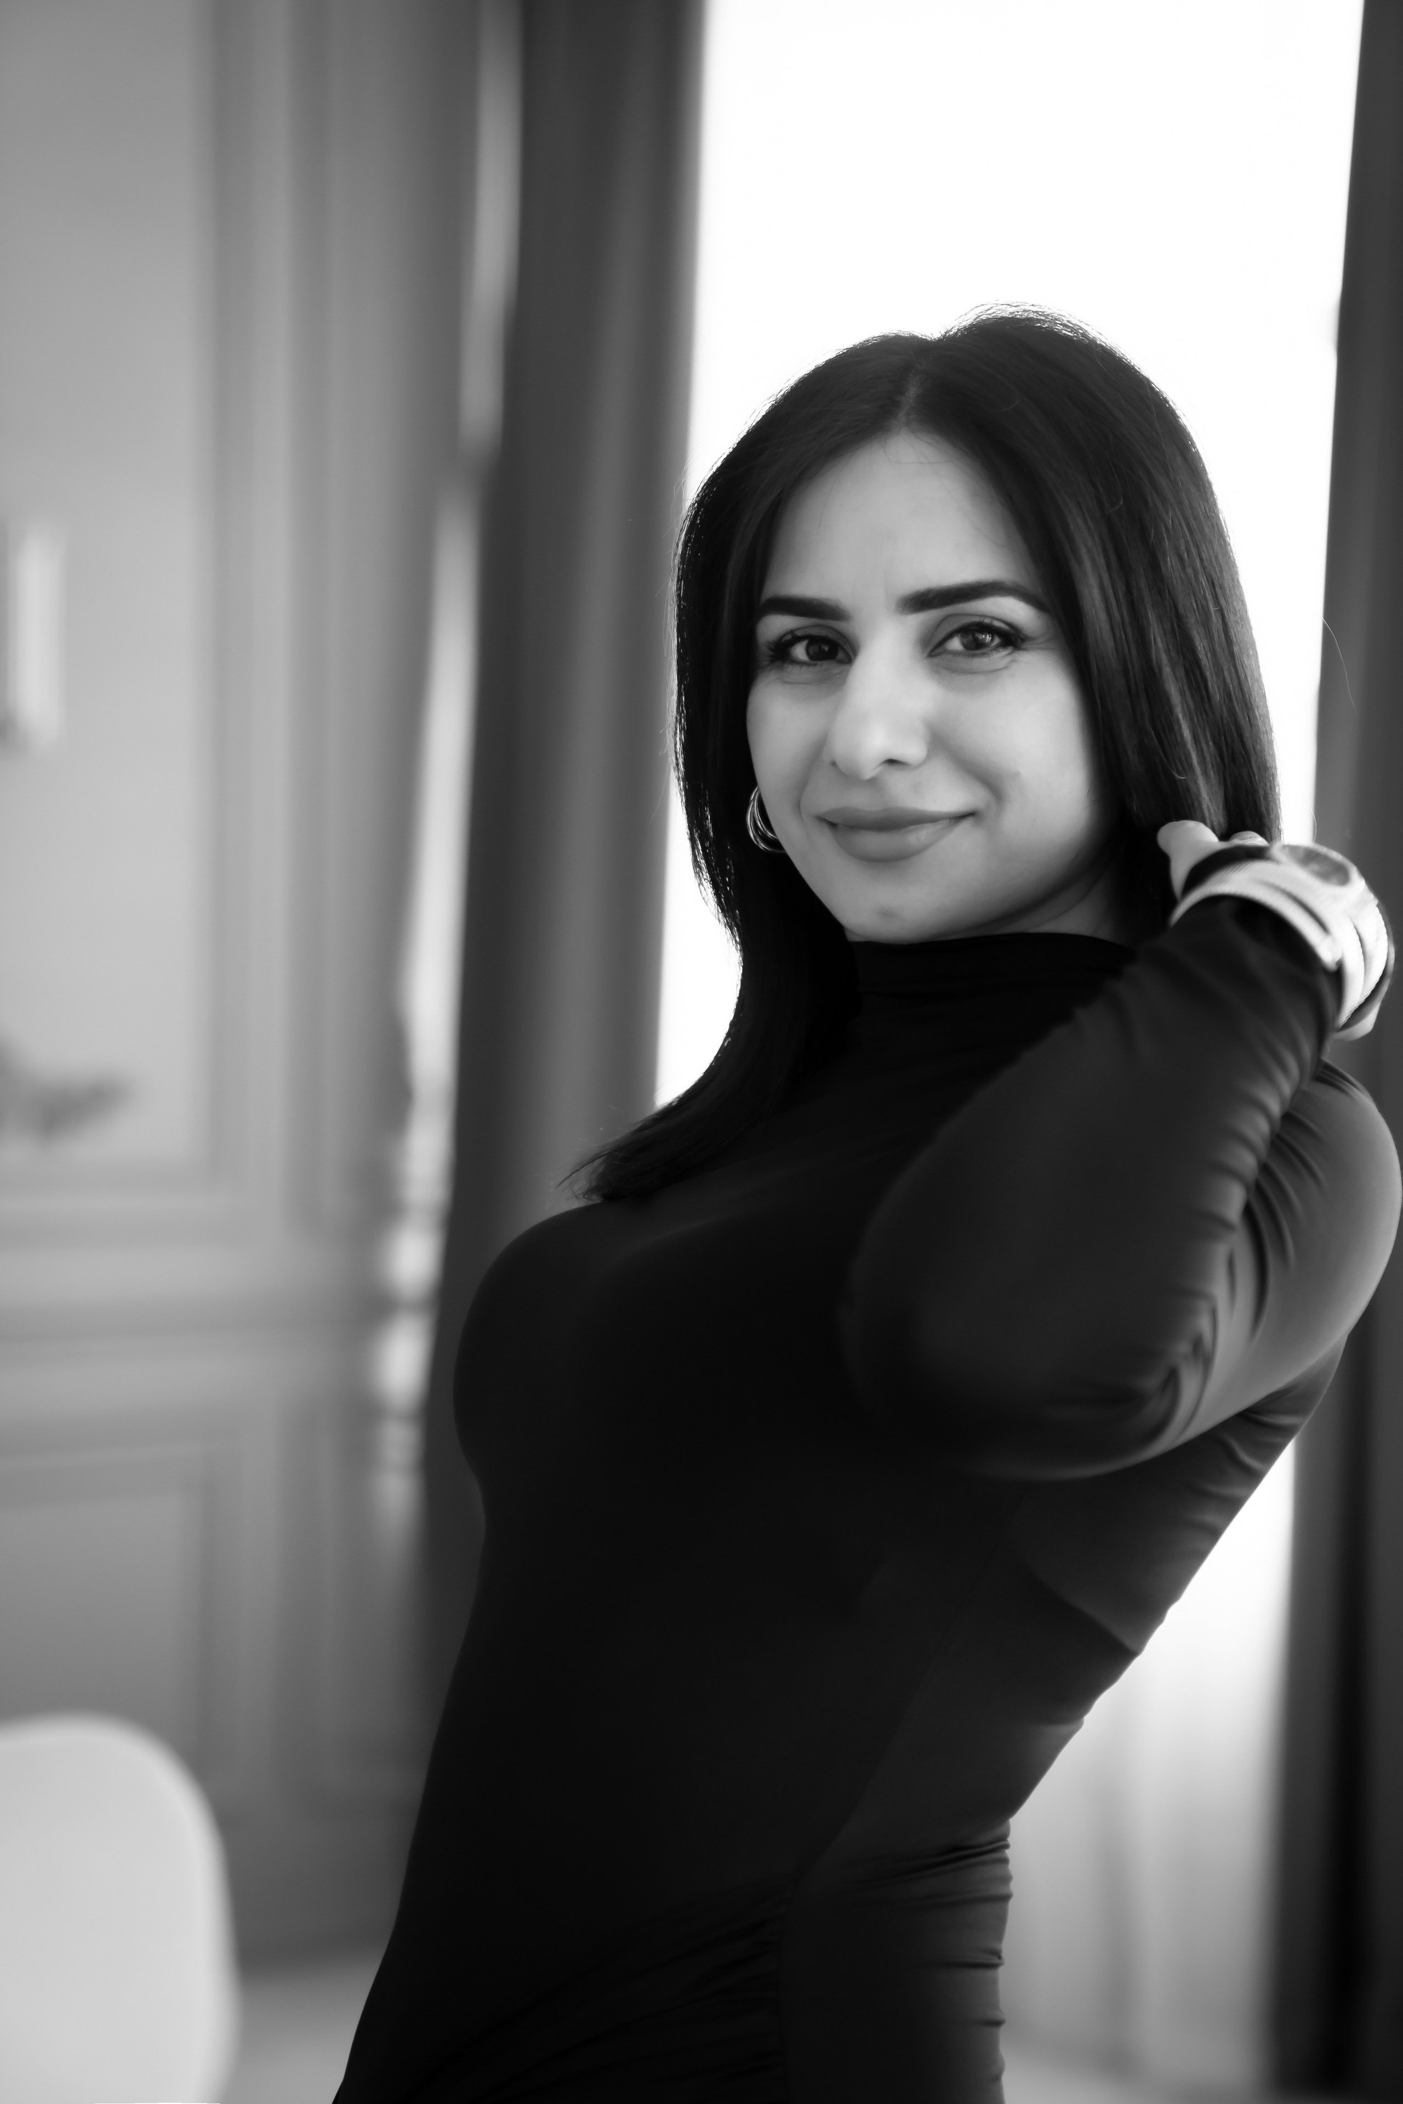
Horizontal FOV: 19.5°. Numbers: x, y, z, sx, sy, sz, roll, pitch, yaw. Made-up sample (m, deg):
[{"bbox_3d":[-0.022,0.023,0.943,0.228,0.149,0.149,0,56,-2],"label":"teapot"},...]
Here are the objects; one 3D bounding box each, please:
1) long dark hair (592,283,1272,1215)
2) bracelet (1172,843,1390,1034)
[{"bbox_3d":[0.095,-0.113,1.550,0.245,0.335,0.220,3,2,19],"label":"long dark hair"},{"bbox_3d":[0.205,-0.036,1.450,0.073,0.064,0.040,32,43,1],"label":"bracelet"}]

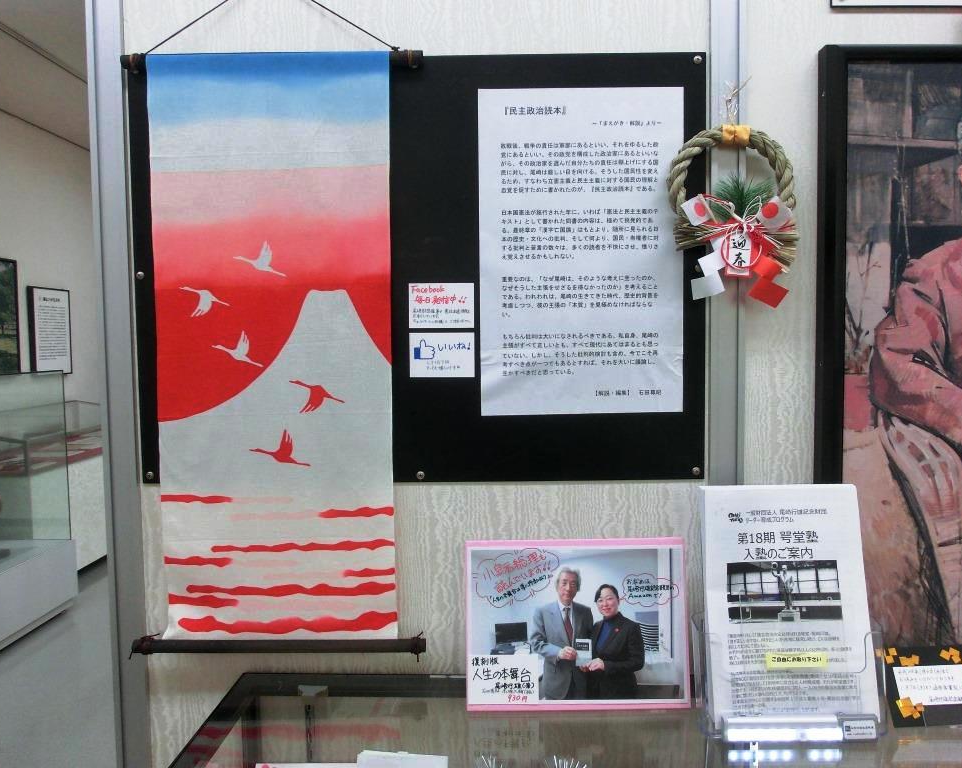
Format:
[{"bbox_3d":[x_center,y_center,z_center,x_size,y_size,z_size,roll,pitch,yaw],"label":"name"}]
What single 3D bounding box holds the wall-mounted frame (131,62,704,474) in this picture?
[{"bbox_3d":[-0.091,-0.164,1.031,0.832,0.618,0.015,-1,3,1],"label":"wall-mounted frame"}]

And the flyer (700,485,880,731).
[{"bbox_3d":[0.397,0.284,0.924,0.212,0.297,0.020,0,-8,-4],"label":"flyer"}]

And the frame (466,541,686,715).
[{"bbox_3d":[0.131,0.326,0.970,0.302,0.222,0.010,0,-9,-3],"label":"frame"}]

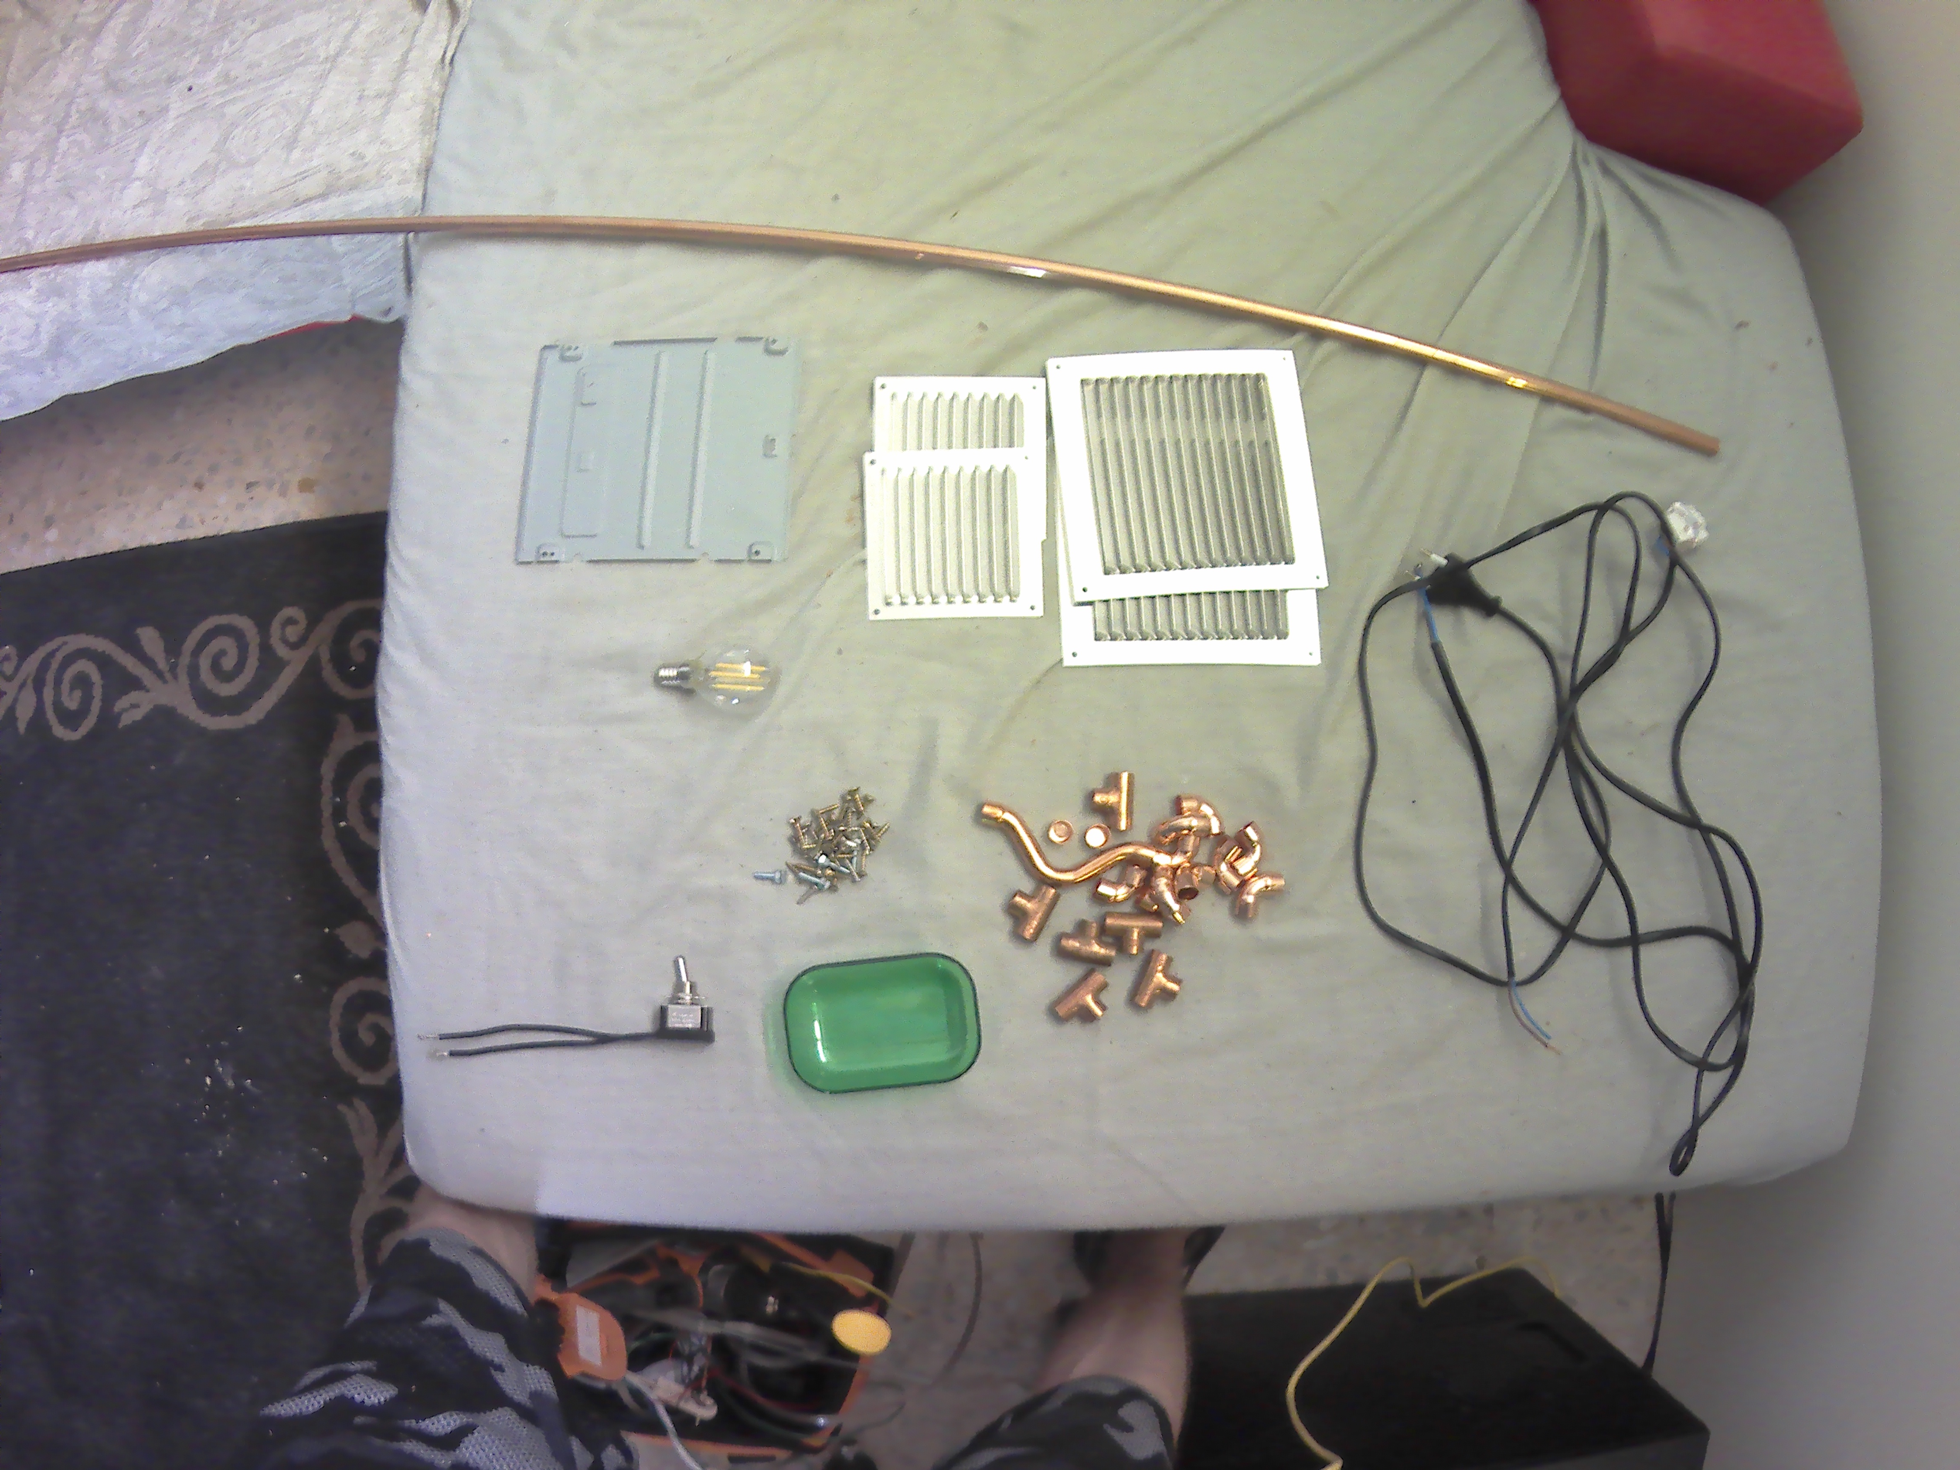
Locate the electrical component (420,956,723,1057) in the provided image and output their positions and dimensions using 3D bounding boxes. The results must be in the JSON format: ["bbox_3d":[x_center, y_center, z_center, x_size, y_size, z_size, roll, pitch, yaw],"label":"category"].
[{"bbox_3d":[-0.256,0.169,0.637,0.182,0.018,0.064,1,83,-1],"label":"electrical component"}]

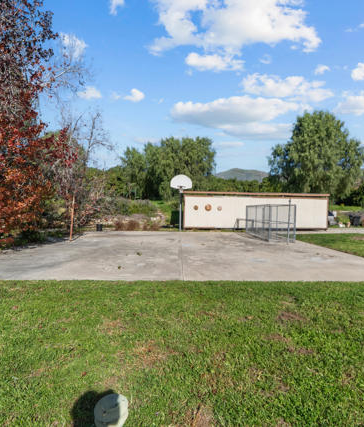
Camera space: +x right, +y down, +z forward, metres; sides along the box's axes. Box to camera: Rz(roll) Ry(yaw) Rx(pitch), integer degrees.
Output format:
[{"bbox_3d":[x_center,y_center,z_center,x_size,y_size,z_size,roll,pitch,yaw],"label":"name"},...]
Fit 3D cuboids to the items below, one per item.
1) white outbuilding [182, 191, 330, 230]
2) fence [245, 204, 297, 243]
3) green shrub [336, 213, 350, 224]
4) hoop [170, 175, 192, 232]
[{"bbox_3d":[5.800,-0.130,21.000,11.800,2.900,3.200,1,1,-6],"label":"white outbuilding"},{"bbox_3d":[4.900,0.460,14.200,1.320,1.770,4.350,1,1,1],"label":"fence"},{"bbox_3d":[15.500,0.520,23.900,1.150,1.150,1.100,1,1,0],"label":"green shrub"},{"bbox_3d":[-0.040,-0.700,17.100,1.450,3.850,1.200,1,1,0],"label":"hoop"}]

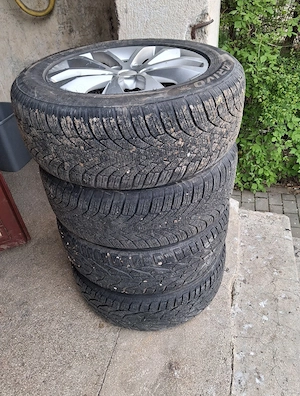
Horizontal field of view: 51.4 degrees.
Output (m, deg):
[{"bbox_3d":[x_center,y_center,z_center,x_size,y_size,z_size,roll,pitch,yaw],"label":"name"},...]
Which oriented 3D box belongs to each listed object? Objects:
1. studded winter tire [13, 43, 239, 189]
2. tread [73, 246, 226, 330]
[{"bbox_3d":[-0.061,-0.304,0.985,0.688,0.241,0.688,-4,39,0],"label":"studded winter tire"},{"bbox_3d":[-0.004,0.252,1.440,0.684,0.241,0.684,-4,39,0],"label":"tread"}]

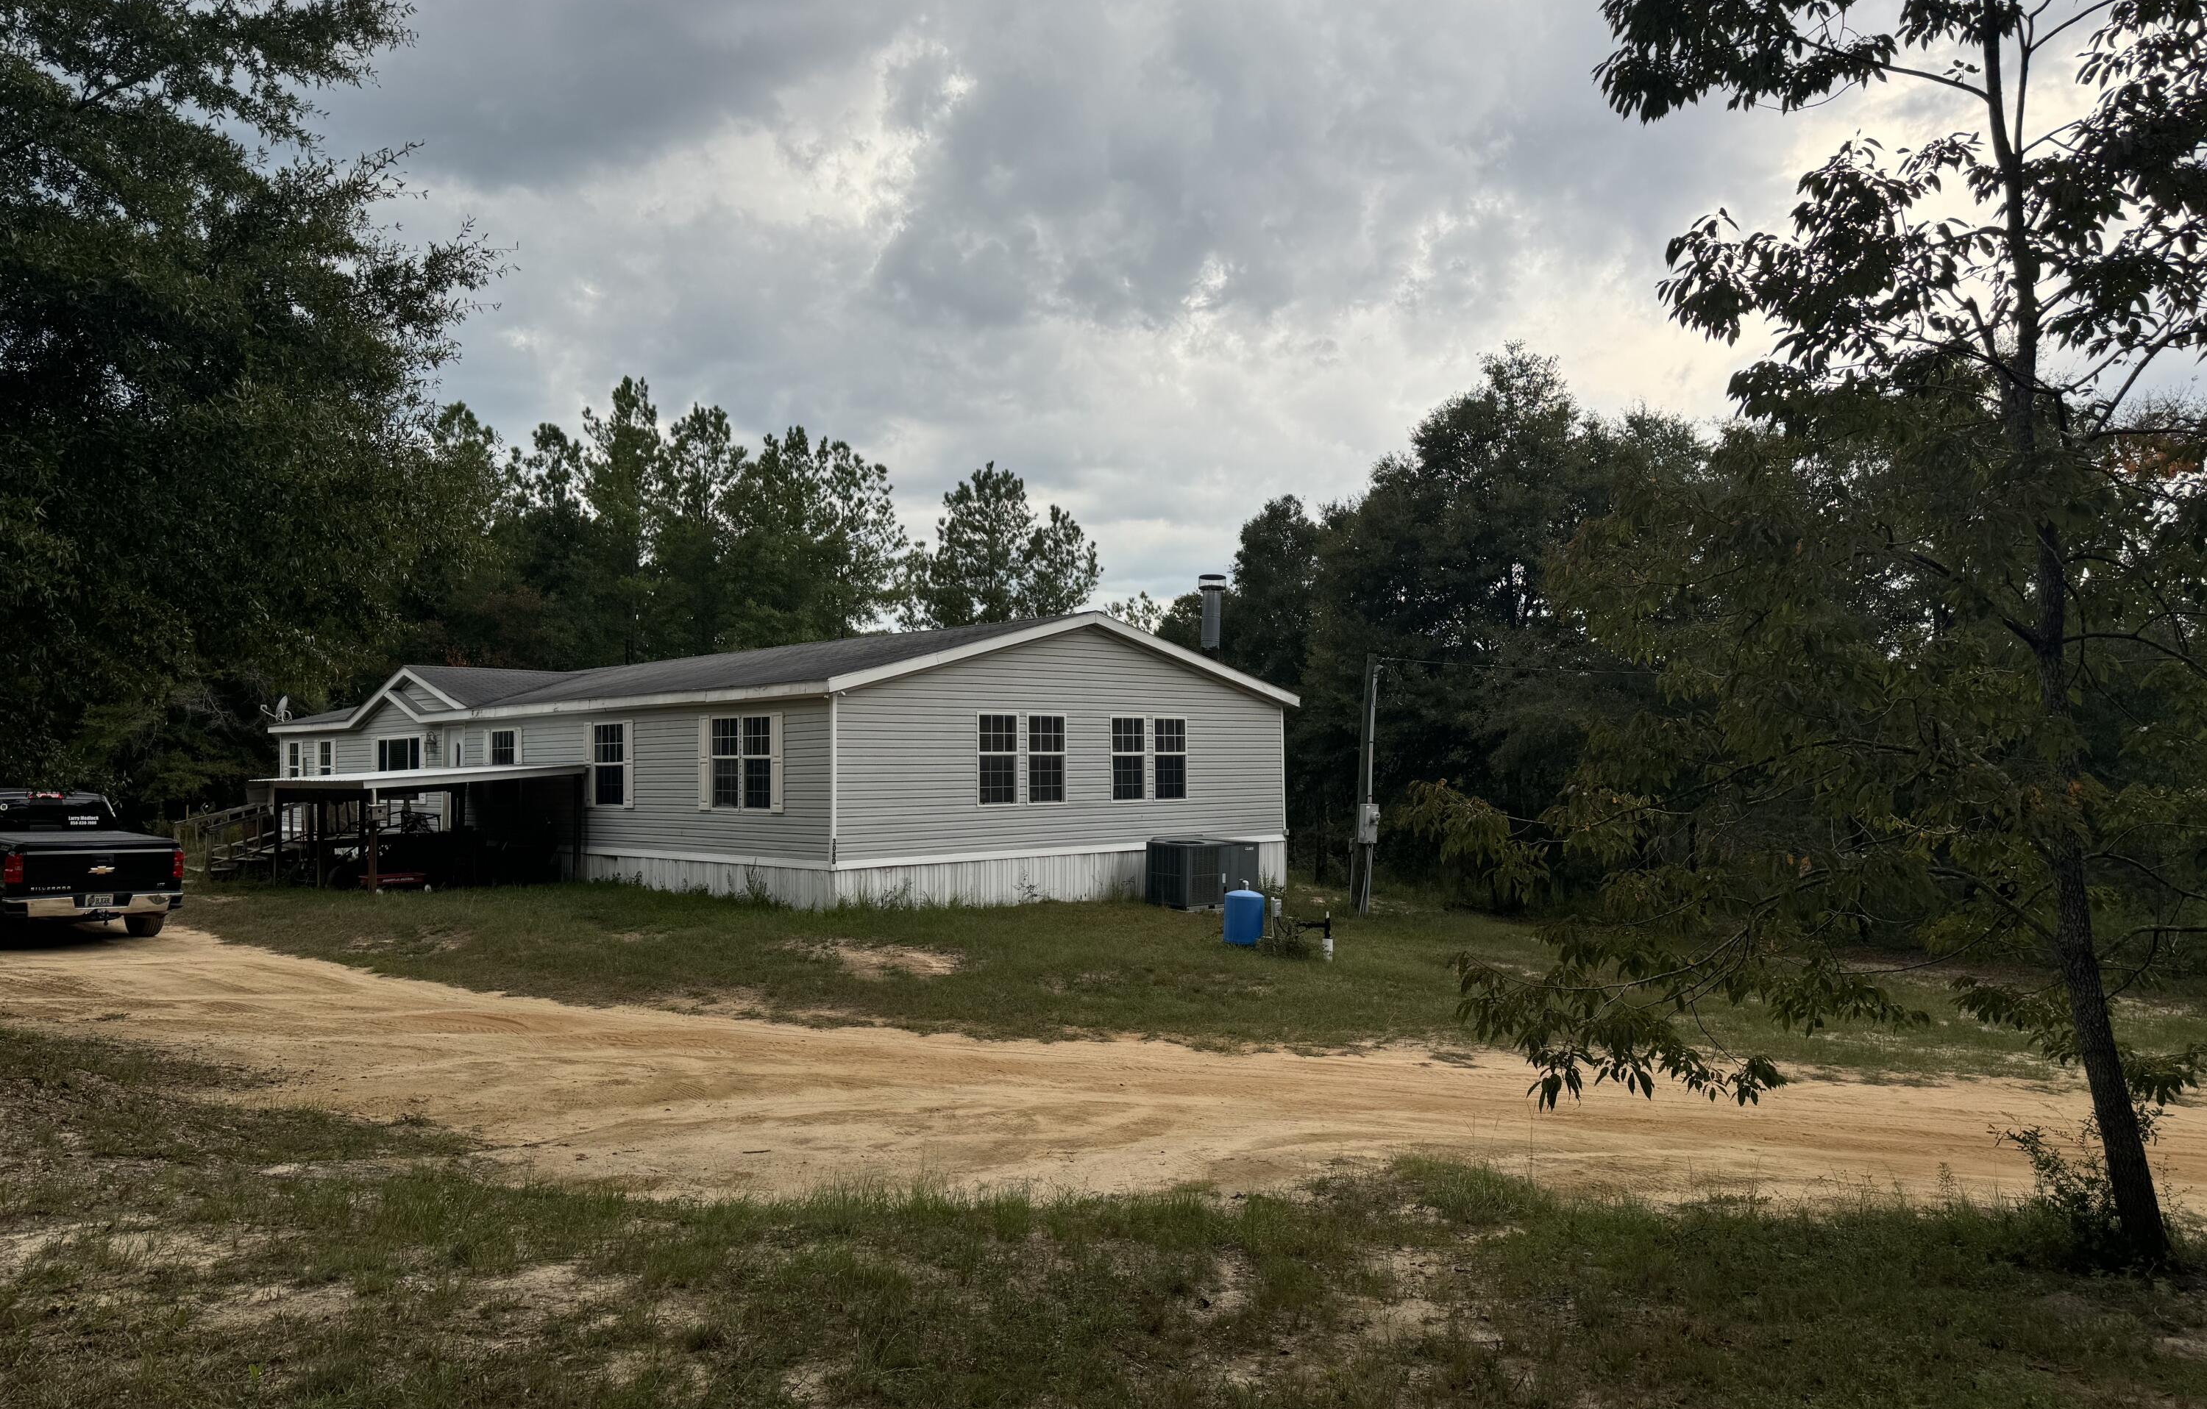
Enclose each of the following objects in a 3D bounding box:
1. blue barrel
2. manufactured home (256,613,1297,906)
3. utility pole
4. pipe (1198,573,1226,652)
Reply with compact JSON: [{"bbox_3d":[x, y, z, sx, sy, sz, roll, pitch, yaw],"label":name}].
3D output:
[{"bbox_3d":[1.558,2.363,16.900,0.445,0.635,0.445,-1,-2,0],"label":"blue barrel"},{"bbox_3d":[-8.210,1.154,31.534,9.777,4.262,23.269,2,-3,-44],"label":"manufactured home"},{"bbox_3d":[3.704,1.109,21.445,0.290,3.647,0.280,2,-2,0],"label":"utility pole"},{"bbox_3d":[1.836,-1.455,26.415,0.472,1.573,0.472,-1,-2,0],"label":"pipe"}]

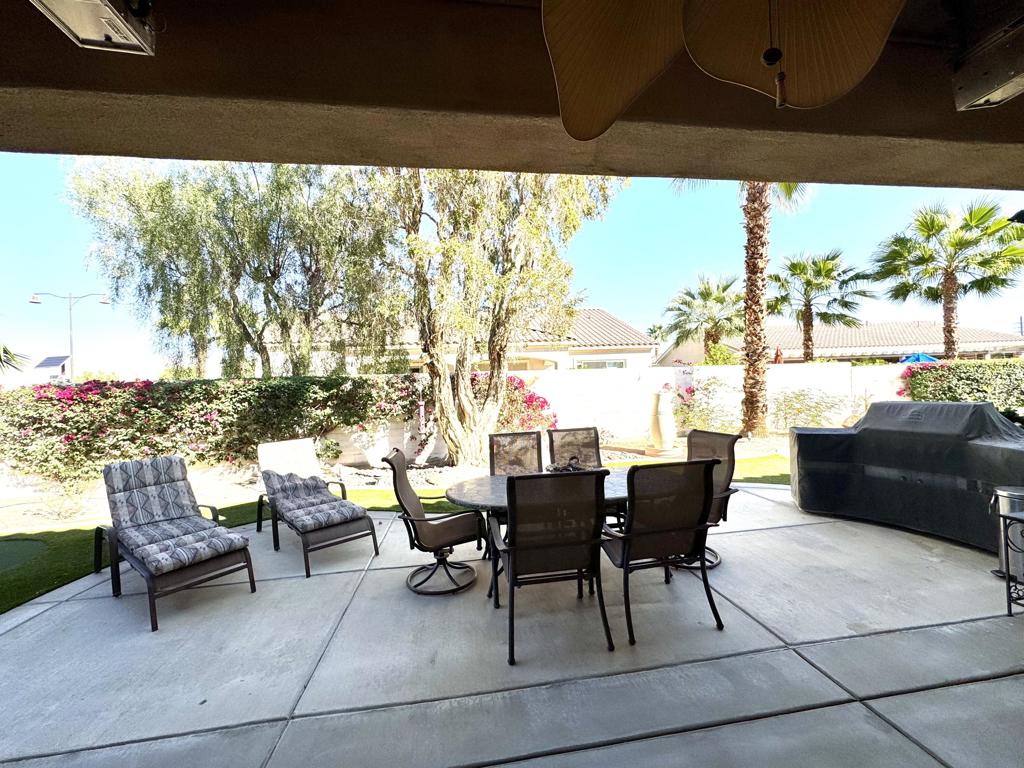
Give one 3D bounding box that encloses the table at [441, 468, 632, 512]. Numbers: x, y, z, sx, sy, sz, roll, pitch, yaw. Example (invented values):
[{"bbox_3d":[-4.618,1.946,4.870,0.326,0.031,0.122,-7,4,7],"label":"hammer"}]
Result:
[{"bbox_3d":[0.425,1.110,3.145,1.810,0.730,1.070,-2,-1,-8],"label":"table"}]

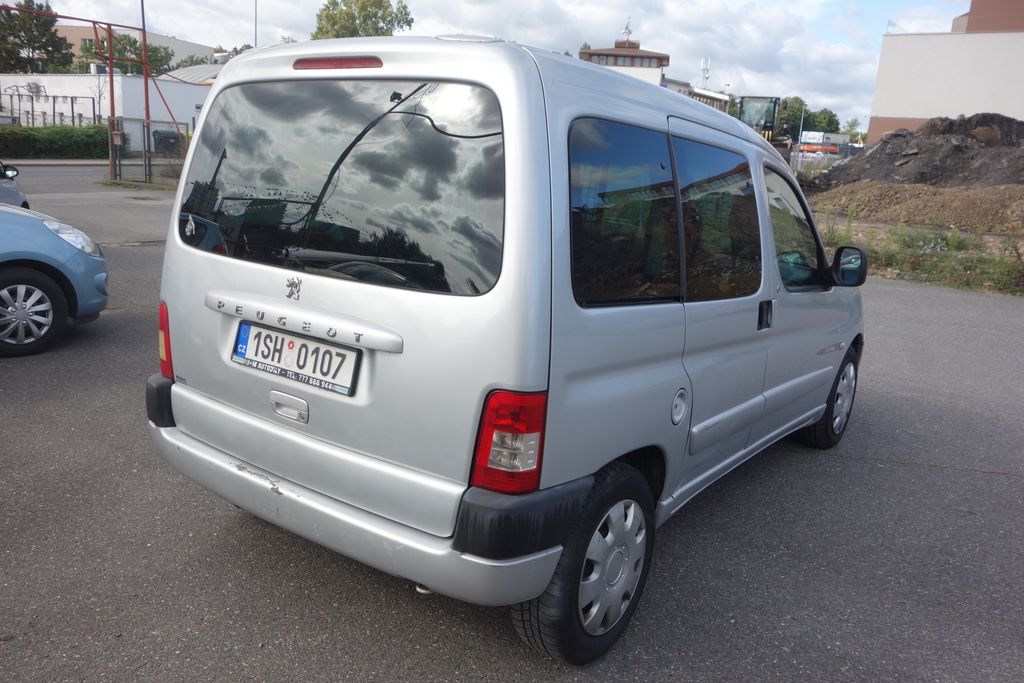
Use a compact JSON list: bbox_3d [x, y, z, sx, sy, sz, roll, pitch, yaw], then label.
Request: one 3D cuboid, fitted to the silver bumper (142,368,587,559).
[{"bbox_3d":[-0.567,0.389,2.454,1.700,0.320,0.340,11,14,35],"label":"silver bumper"}]

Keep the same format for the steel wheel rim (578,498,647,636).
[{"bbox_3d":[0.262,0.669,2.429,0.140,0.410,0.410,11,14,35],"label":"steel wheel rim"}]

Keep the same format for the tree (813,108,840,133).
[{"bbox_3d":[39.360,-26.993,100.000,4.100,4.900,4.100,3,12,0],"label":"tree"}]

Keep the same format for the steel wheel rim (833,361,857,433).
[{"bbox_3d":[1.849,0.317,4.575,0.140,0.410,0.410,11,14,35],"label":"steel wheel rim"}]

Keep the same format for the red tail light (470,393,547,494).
[{"bbox_3d":[-0.008,0.236,1.910,0.180,0.265,0.100,11,14,35],"label":"red tail light"}]

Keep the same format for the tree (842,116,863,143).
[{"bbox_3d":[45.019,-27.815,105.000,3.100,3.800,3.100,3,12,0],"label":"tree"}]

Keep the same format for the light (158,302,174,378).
[{"bbox_3d":[-1.194,-0.003,2.744,0.180,0.265,0.100,11,14,35],"label":"light"}]

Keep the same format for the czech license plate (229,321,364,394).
[{"bbox_3d":[-0.625,0.042,2.272,0.530,0.127,0.020,11,-1,35],"label":"czech license plate"}]

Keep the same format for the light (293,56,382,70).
[{"bbox_3d":[-0.486,-0.787,2.232,0.370,0.040,0.030,11,3,35],"label":"light"}]

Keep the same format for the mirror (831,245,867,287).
[{"bbox_3d":[1.554,-0.349,3.689,0.170,0.178,0.110,11,14,35],"label":"mirror"}]

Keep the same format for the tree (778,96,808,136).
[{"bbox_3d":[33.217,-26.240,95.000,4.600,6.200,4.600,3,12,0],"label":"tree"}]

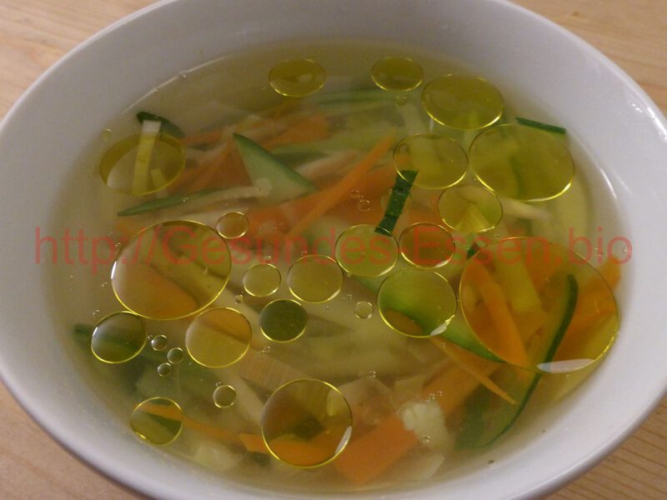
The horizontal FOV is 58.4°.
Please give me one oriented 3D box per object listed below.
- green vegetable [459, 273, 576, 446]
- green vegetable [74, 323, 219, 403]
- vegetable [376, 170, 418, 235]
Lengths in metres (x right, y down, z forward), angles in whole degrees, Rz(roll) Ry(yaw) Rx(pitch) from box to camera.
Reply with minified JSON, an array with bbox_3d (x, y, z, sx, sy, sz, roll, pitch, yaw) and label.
[{"bbox_3d":[0.047,0.028,0.153,0.015,0.010,0.052,32,60,20],"label":"green vegetable"},{"bbox_3d":[-0.048,0.031,0.152,0.037,0.008,0.013,14,55,9],"label":"green vegetable"},{"bbox_3d":[0.018,-0.014,0.168,0.005,0.002,0.025,17,56,13],"label":"vegetable"}]

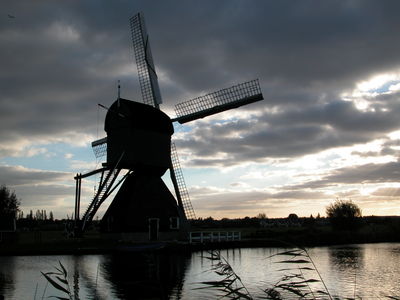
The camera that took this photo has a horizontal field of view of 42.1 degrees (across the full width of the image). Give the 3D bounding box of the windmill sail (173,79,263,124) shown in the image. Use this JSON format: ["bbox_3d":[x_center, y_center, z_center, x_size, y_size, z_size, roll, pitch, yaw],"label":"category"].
[{"bbox_3d":[1.350,-4.949,57.034,12.648,2.200,0.600,-14,-1,38],"label":"windmill sail"}]

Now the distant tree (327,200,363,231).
[{"bbox_3d":[25.565,11.500,92.000,6.369,5.838,6.051,-2,-8,15],"label":"distant tree"}]

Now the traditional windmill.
[{"bbox_3d":[-7.318,-3.628,57.476,27.262,26.547,16.679,-6,-10,38],"label":"traditional windmill"}]

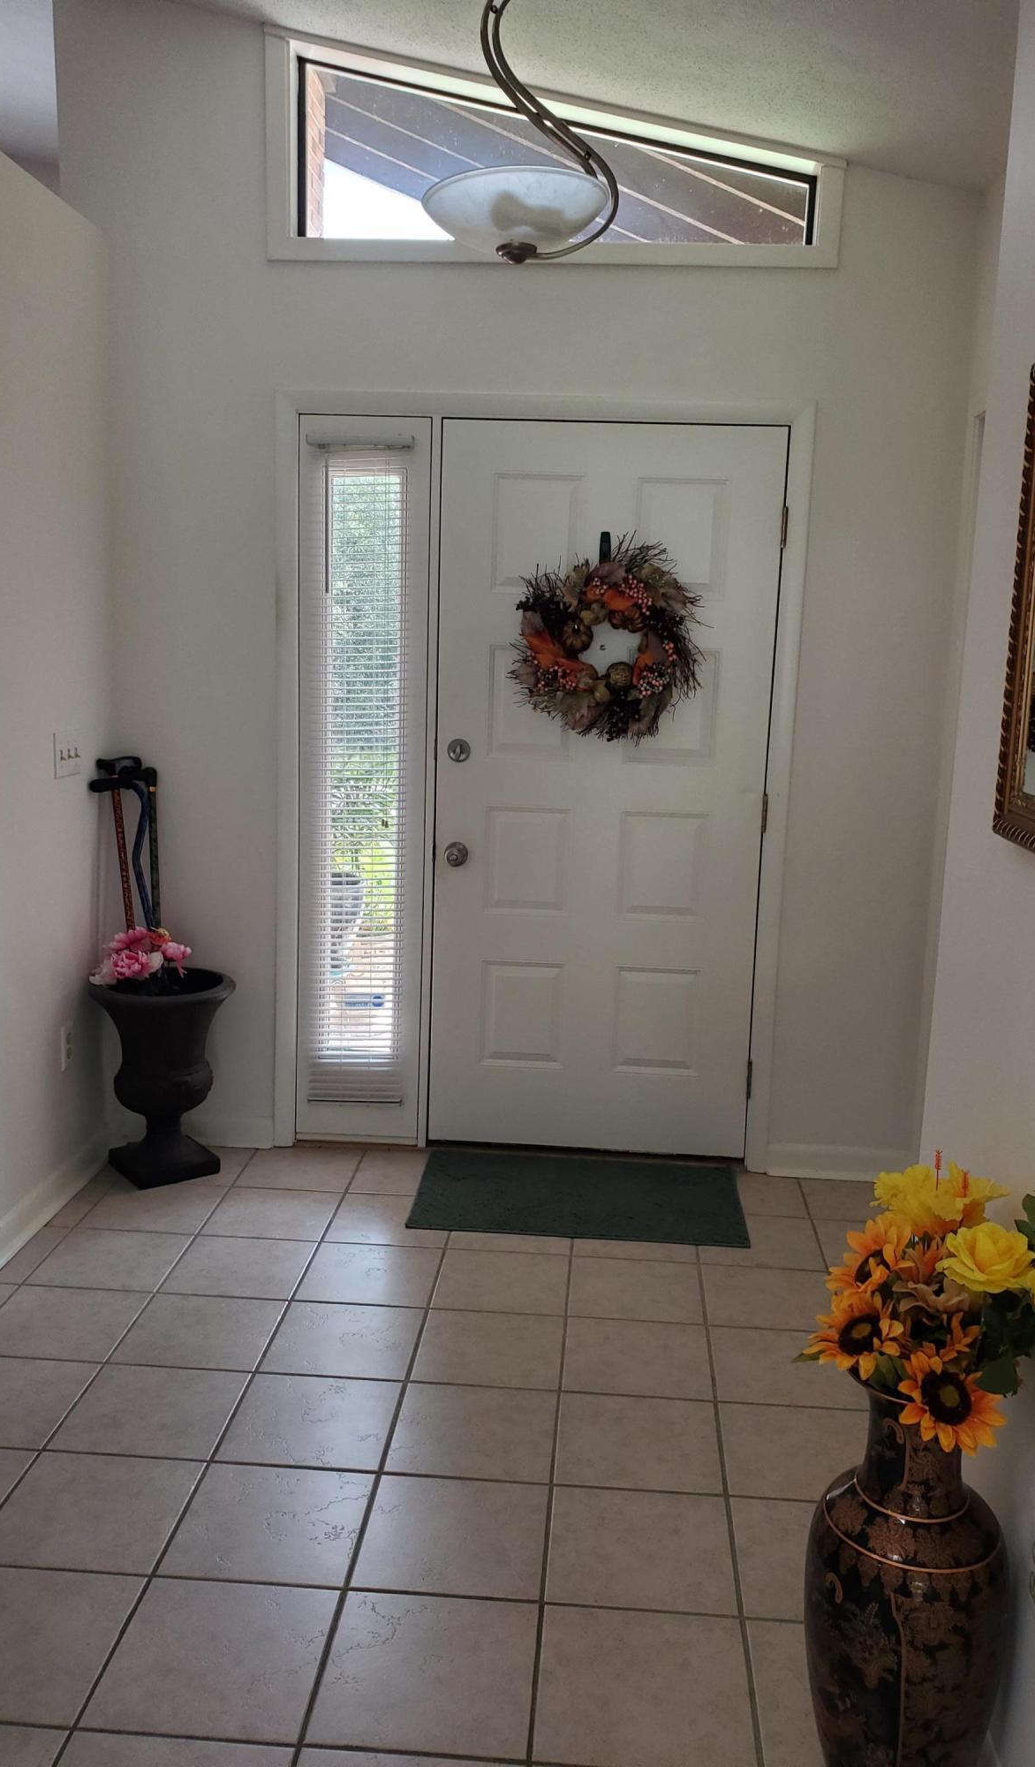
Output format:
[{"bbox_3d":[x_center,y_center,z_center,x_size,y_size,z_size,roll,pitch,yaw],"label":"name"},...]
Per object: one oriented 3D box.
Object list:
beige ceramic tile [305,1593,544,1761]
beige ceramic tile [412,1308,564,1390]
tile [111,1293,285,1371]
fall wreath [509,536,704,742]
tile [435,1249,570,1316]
[{"bbox_3d":[-0.122,1.114,1.869,0.297,0.010,0.295,2,9,4],"label":"beige ceramic tile"},{"bbox_3d":[-0.058,0.981,2.790,0.303,0.010,0.301,2,10,4],"label":"beige ceramic tile"},{"bbox_3d":[-0.674,0.956,2.828,0.302,0.010,0.300,2,10,4],"label":"tile"},{"bbox_3d":[0.242,-0.649,3.553,0.534,0.553,0.120,2,9,4],"label":"fall wreath"},{"bbox_3d":[-0.036,0.920,3.049,0.300,0.010,0.297,2,10,4],"label":"tile"}]

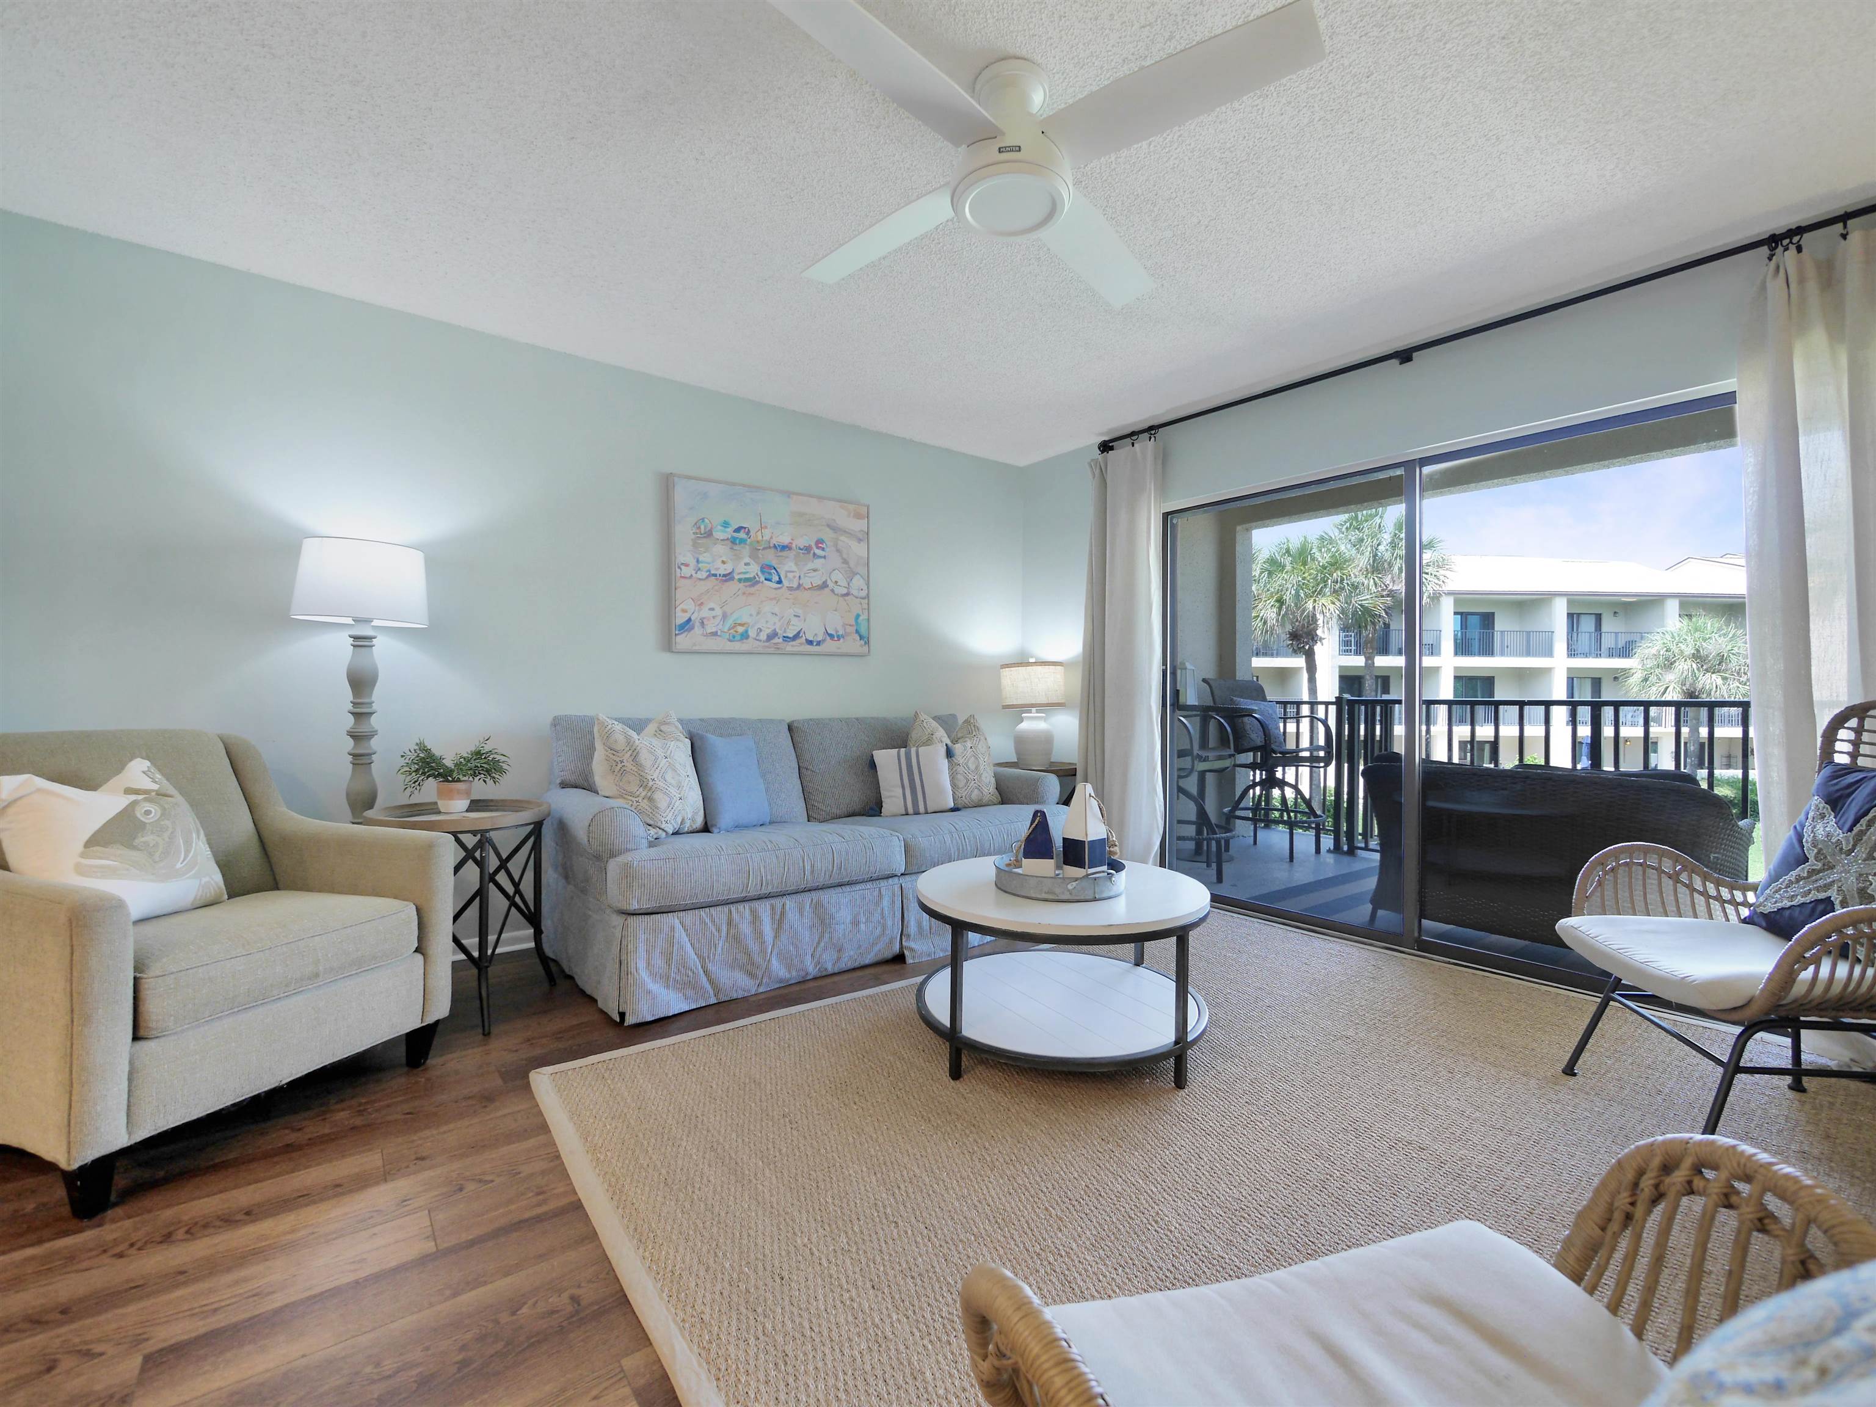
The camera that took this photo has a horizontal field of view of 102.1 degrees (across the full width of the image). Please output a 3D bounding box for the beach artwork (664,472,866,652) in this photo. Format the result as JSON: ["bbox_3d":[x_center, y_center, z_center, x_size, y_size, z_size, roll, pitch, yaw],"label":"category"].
[{"bbox_3d":[-0.786,-0.651,3.779,1.068,0.815,0.040,-1,1,-38],"label":"beach artwork"}]

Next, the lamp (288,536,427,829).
[{"bbox_3d":[-1.940,0.238,2.561,0.365,1.560,0.365,-1,1,-38],"label":"lamp"}]

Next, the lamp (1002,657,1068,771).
[{"bbox_3d":[0.544,0.059,4.316,0.385,0.605,0.385,0,1,0],"label":"lamp"}]

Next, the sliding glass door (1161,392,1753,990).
[{"bbox_3d":[1.931,-0.003,3.128,0.110,2.000,2.330,-1,1,-38],"label":"sliding glass door"}]

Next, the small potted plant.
[{"bbox_3d":[-1.635,0.247,2.572,0.340,0.260,0.290,-1,1,-38],"label":"small potted plant"}]

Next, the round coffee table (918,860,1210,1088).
[{"bbox_3d":[0.374,0.784,2.330,0.870,0.460,0.870,0,1,0],"label":"round coffee table"}]

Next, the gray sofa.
[{"bbox_3d":[-0.447,0.531,3.368,2.200,0.940,0.960,-1,1,-38],"label":"gray sofa"}]

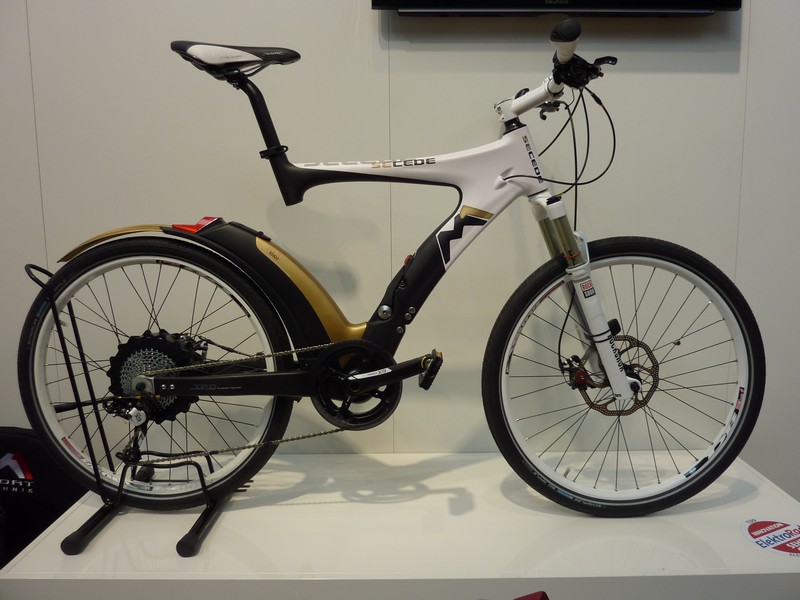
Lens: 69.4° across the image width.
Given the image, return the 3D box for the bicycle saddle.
[{"bbox_3d":[-0.368,-0.542,1.316,0.284,0.083,0.134,0,4,2],"label":"bicycle saddle"}]

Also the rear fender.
[{"bbox_3d":[-0.445,-0.040,1.355,0.725,0.310,0.084,0,4,2],"label":"rear fender"}]

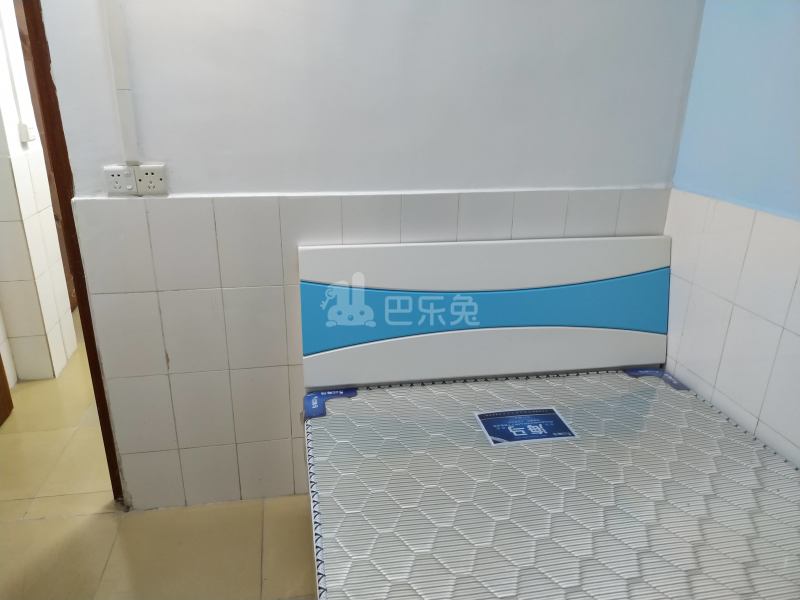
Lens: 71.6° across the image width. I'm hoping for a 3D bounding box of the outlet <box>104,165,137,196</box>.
[{"bbox_3d":[-0.843,-0.363,1.682,0.086,0.086,0.028,-3,20,-10],"label":"outlet"}]

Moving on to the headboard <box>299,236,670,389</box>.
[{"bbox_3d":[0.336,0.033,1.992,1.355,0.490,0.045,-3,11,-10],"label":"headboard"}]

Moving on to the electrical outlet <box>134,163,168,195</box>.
[{"bbox_3d":[-0.758,-0.368,1.697,0.086,0.086,0.028,-3,20,-10],"label":"electrical outlet"}]

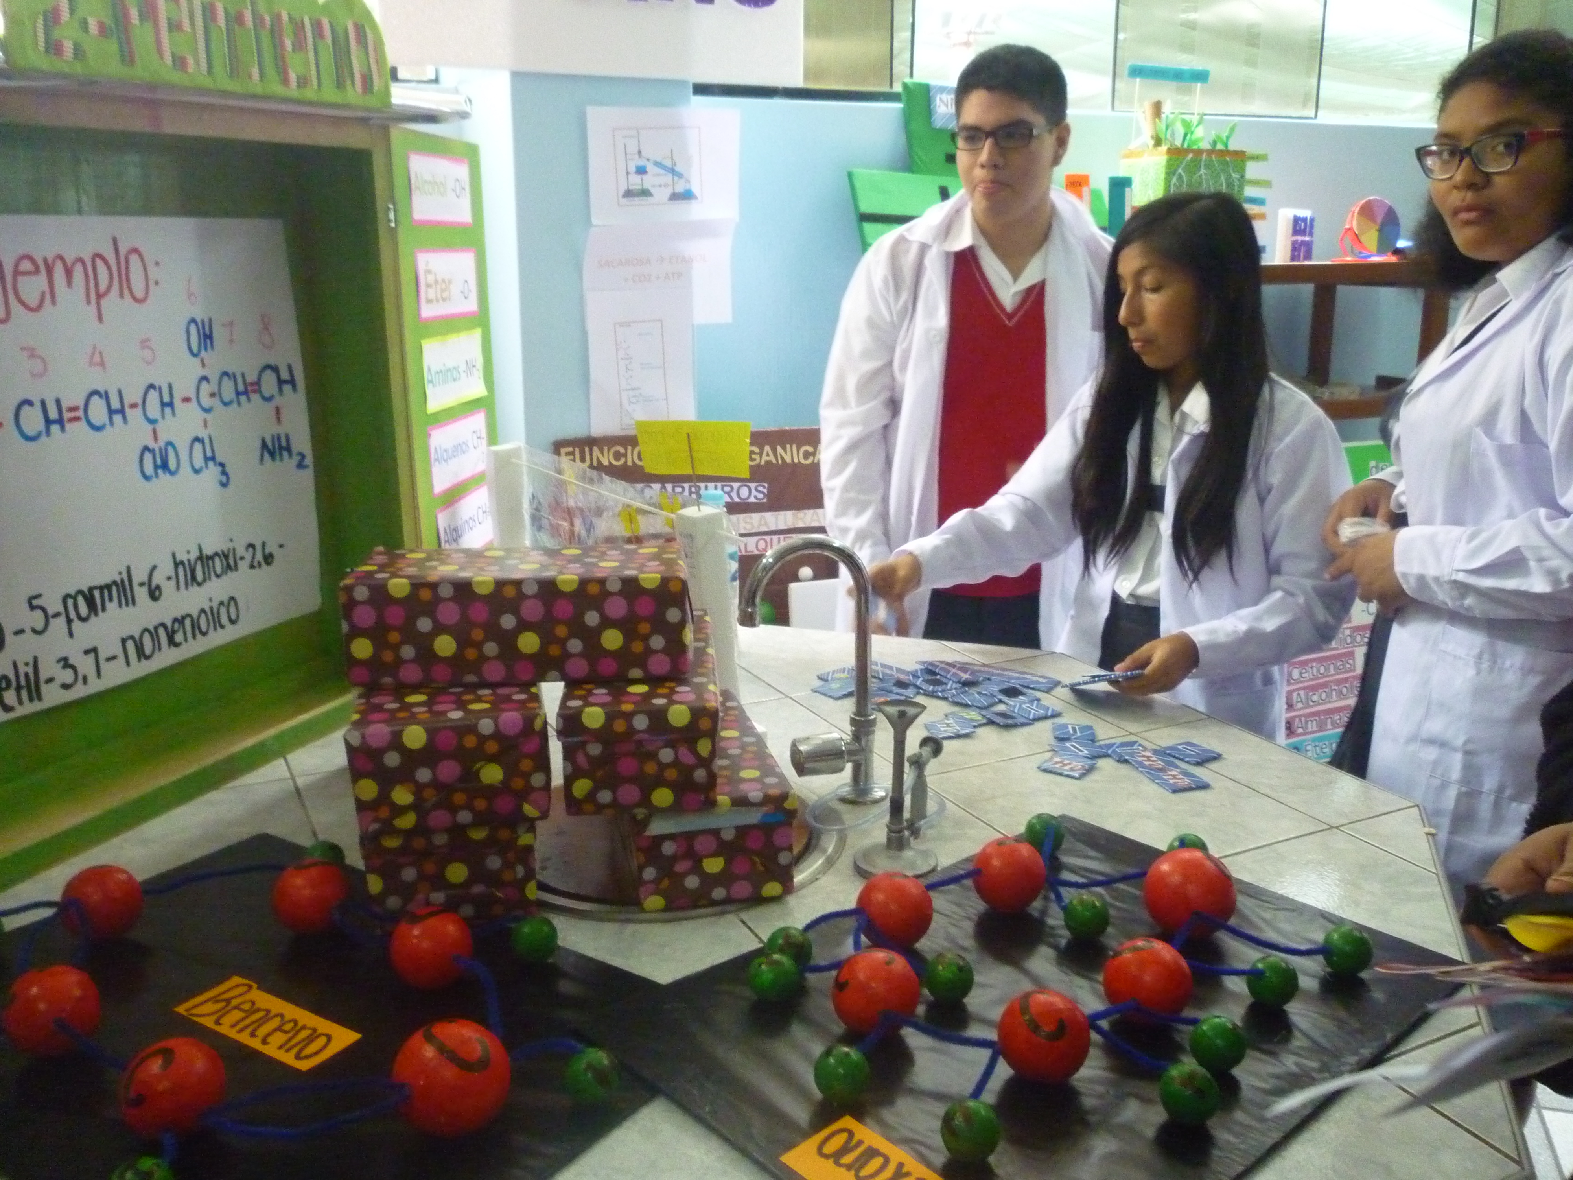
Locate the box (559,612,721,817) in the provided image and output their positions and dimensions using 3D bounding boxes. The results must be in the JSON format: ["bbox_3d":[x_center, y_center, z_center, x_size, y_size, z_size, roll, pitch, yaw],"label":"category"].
[{"bbox_3d":[-0.135,0.106,1.247,0.133,0.089,0.307,-1,14,-5],"label":"box"}]

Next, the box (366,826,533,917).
[{"bbox_3d":[-0.307,0.204,1.239,0.140,0.085,0.290,-3,14,-11],"label":"box"}]

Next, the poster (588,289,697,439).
[{"bbox_3d":[-0.282,-0.439,2.572,0.210,0.288,0.006,-5,15,-19],"label":"poster"}]

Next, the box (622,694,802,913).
[{"bbox_3d":[-0.093,0.192,1.277,0.136,0.092,0.302,-3,14,-13],"label":"box"}]

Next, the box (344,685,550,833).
[{"bbox_3d":[-0.311,0.117,1.223,0.157,0.092,0.295,-3,14,-13],"label":"box"}]

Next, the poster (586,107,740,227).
[{"bbox_3d":[-0.231,-0.805,2.500,0.297,0.210,0.006,-5,15,-19],"label":"poster"}]

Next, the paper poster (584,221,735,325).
[{"bbox_3d":[-0.246,-0.615,2.541,0.295,0.202,0.006,-5,15,-19],"label":"paper poster"}]

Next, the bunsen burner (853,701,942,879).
[{"bbox_3d":[0.102,0.177,1.200,0.080,0.156,0.080,0,14,0],"label":"bunsen burner"}]

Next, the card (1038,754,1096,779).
[{"bbox_3d":[0.310,0.192,1.456,0.050,0.003,0.050,8,16,29],"label":"card"}]

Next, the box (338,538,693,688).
[{"bbox_3d":[-0.239,0.021,1.218,0.296,0.095,0.134,-1,14,-5],"label":"box"}]

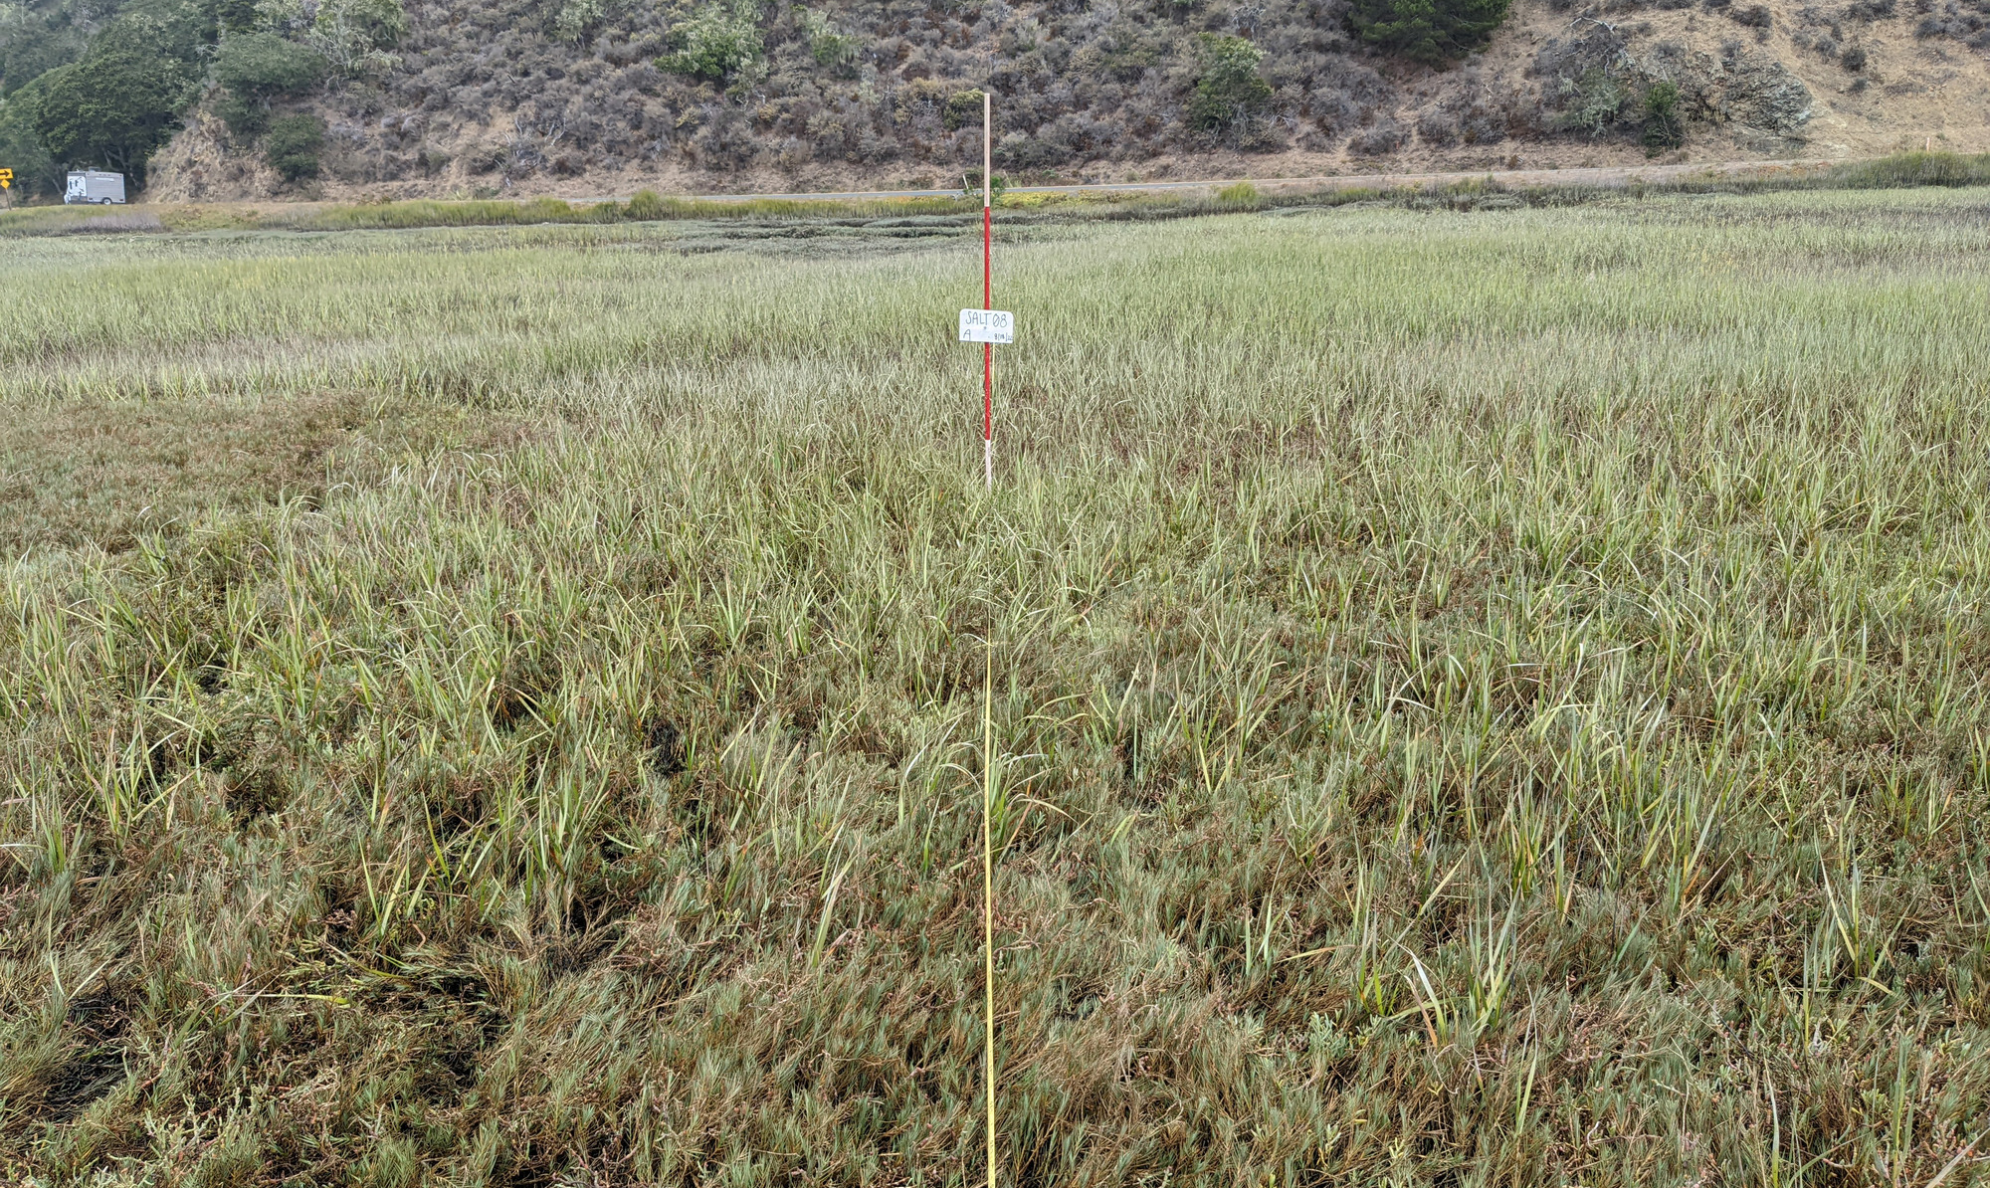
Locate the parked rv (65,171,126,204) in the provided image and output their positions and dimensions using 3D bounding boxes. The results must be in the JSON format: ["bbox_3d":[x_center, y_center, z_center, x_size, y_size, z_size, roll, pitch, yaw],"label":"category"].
[{"bbox_3d":[-64.900,-28.900,111.700,2.400,3.050,6.700,-14,20,-42],"label":"parked rv"}]

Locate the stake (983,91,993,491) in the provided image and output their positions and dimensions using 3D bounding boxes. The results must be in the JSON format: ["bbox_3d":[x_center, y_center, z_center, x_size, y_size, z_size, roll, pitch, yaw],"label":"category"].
[{"bbox_3d":[-0.025,-1.196,6.727,0.023,1.850,0.023,-1,15,0],"label":"stake"}]

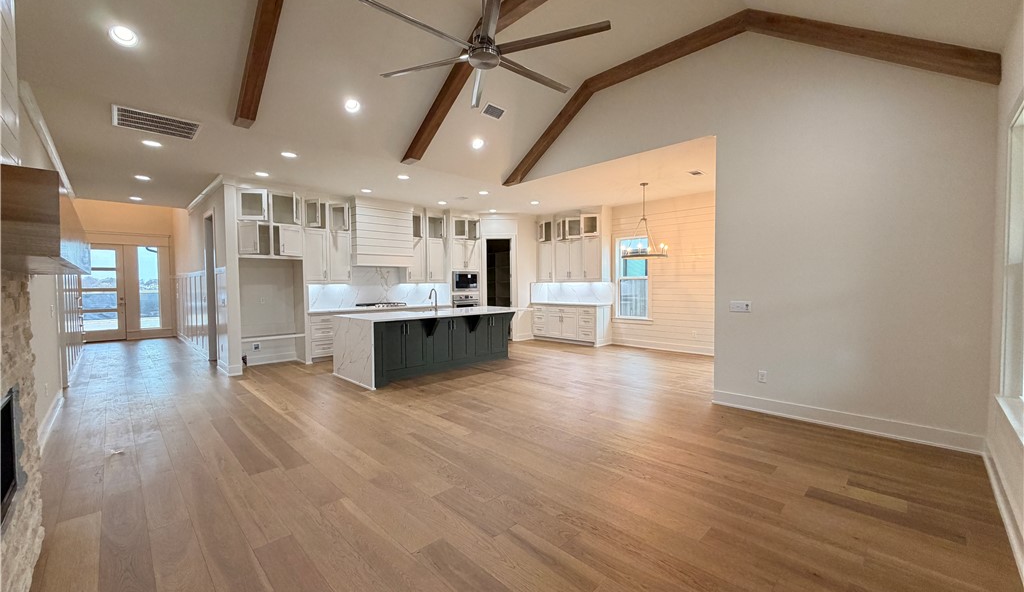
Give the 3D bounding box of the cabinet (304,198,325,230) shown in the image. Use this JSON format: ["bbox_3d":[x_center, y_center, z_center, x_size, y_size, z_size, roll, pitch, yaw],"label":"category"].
[{"bbox_3d":[-3.690,-1.482,7.645,0.406,0.511,0.350,-2,3,-44],"label":"cabinet"}]

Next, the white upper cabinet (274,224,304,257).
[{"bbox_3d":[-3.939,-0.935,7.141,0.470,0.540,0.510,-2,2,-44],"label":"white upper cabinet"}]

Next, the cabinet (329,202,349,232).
[{"bbox_3d":[-3.392,-1.489,7.957,0.430,0.550,0.380,-2,2,-44],"label":"cabinet"}]

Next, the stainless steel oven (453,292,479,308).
[{"bbox_3d":[-1.225,0.328,9.752,0.760,0.710,0.580,-2,2,-44],"label":"stainless steel oven"}]

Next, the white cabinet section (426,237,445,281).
[{"bbox_3d":[-1.867,-0.791,9.499,0.480,0.993,0.460,-2,3,-44],"label":"white cabinet section"}]

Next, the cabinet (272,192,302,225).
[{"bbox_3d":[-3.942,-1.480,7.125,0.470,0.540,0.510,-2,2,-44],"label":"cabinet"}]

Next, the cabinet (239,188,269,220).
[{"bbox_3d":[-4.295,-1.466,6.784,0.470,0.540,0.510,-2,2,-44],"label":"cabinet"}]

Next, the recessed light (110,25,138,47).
[{"bbox_3d":[-3.139,-2.110,3.345,0.178,0.050,0.178,-2,-32,-44],"label":"recessed light"}]

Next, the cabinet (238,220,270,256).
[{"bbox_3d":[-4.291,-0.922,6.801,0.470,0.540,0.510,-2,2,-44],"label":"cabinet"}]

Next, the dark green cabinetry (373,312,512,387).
[{"bbox_3d":[-1.321,0.750,6.955,2.744,0.875,1.078,-2,3,-44],"label":"dark green cabinetry"}]

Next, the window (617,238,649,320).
[{"bbox_3d":[2.629,-0.394,9.006,0.105,1.785,0.784,-2,3,-44],"label":"window"}]

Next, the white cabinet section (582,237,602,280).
[{"bbox_3d":[1.963,-0.819,9.509,0.420,1.010,0.533,-2,3,-44],"label":"white cabinet section"}]

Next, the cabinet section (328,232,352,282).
[{"bbox_3d":[-3.417,-0.740,8.063,0.475,1.003,0.340,-2,3,-44],"label":"cabinet section"}]

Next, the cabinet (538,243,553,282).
[{"bbox_3d":[0.959,-0.830,10.356,0.380,0.970,0.510,-2,2,-44],"label":"cabinet"}]

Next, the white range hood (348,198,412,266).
[{"bbox_3d":[-2.713,-1.247,8.461,1.211,1.285,0.546,-2,3,-44],"label":"white range hood"}]

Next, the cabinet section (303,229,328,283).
[{"bbox_3d":[-3.706,-0.721,7.695,0.425,0.993,0.460,-2,3,-44],"label":"cabinet section"}]

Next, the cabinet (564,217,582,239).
[{"bbox_3d":[1.579,-1.587,9.757,0.350,0.483,0.399,-2,3,-44],"label":"cabinet"}]

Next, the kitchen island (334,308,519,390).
[{"bbox_3d":[-1.159,0.728,7.014,3.157,0.914,1.344,-2,3,-44],"label":"kitchen island"}]

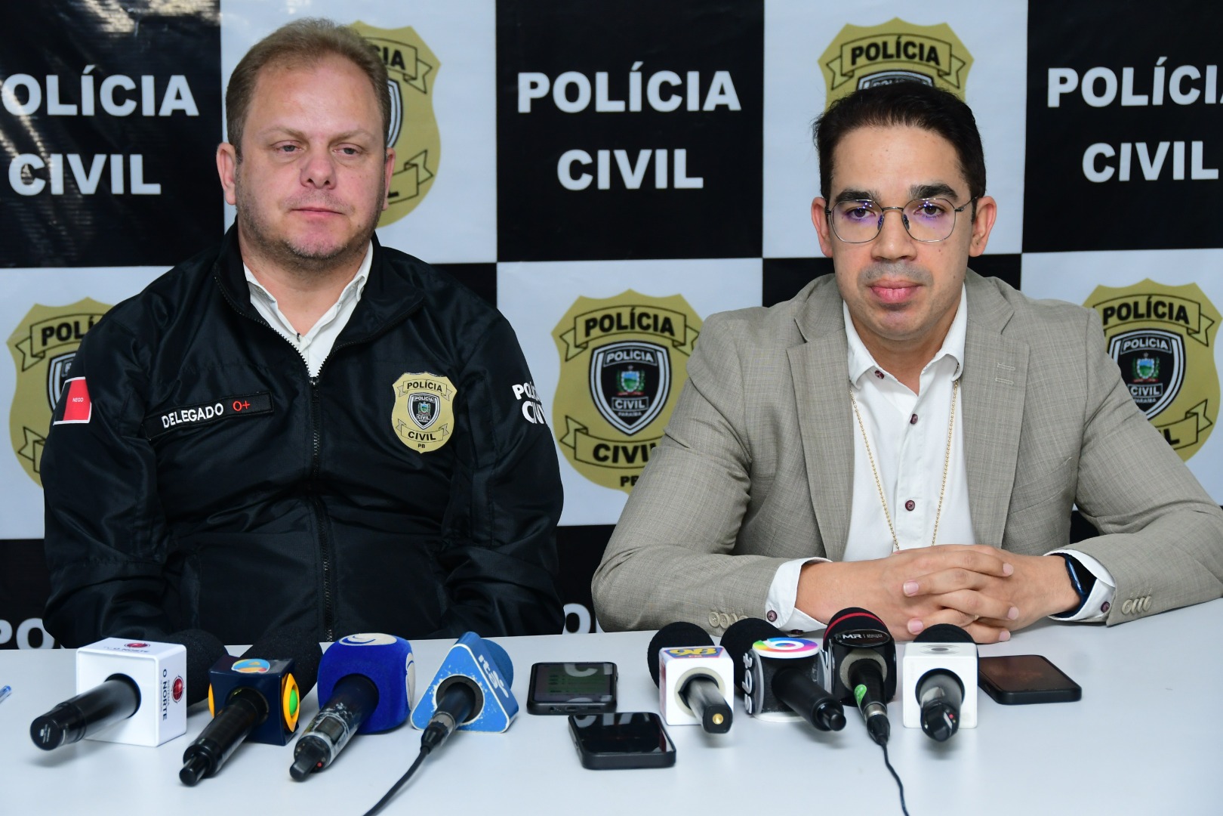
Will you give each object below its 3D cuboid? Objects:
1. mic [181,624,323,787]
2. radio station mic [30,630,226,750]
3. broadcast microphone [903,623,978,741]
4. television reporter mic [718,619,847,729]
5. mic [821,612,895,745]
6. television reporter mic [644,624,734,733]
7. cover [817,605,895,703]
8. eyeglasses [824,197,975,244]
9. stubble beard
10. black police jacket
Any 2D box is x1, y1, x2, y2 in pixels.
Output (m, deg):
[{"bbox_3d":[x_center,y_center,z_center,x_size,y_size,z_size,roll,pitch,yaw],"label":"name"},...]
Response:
[{"bbox_3d":[-0.304,0.244,2.678,0.068,0.064,0.300,1,16,8],"label":"mic"},{"bbox_3d":[-0.401,0.235,2.701,0.075,0.073,0.252,4,10,20],"label":"radio station mic"},{"bbox_3d":[0.275,0.232,2.747,0.062,0.062,0.252,1,10,6],"label":"broadcast microphone"},{"bbox_3d":[0.150,0.230,2.756,0.071,0.066,0.262,-2,10,-14],"label":"television reporter mic"},{"bbox_3d":[0.218,0.232,2.756,0.068,0.068,0.270,0,14,0],"label":"mic"},{"bbox_3d":[0.072,0.230,2.757,0.061,0.062,0.228,-1,10,-6],"label":"television reporter mic"},{"bbox_3d":[0.218,0.214,2.826,0.068,0.068,0.125,0,14,0],"label":"cover"},{"bbox_3d":[0.276,-0.178,3.120,0.138,0.046,0.142,1,10,7],"label":"eyeglasses"},{"bbox_3d":[-0.299,-0.182,3.250,0.148,0.102,0.120,-2,10,-14],"label":"stubble beard"},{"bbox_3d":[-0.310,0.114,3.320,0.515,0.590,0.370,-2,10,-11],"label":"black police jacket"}]

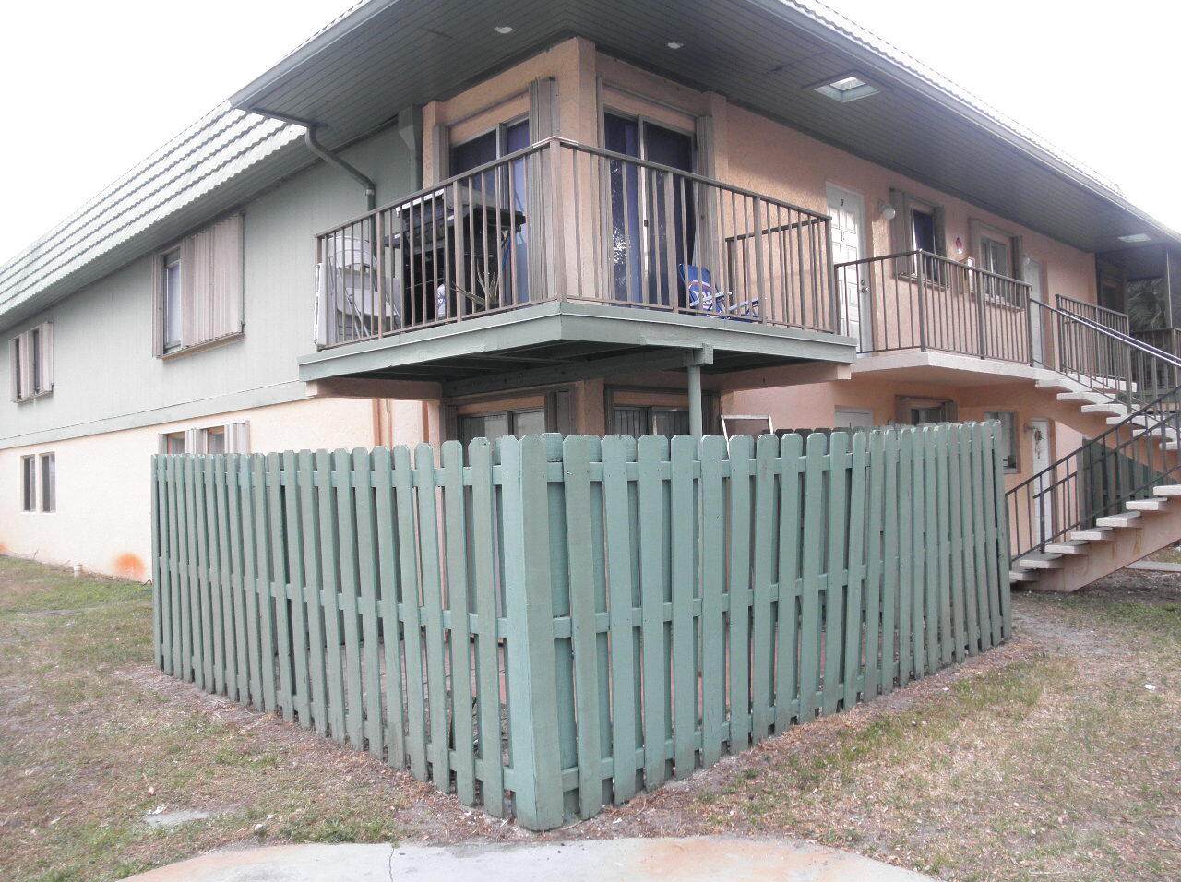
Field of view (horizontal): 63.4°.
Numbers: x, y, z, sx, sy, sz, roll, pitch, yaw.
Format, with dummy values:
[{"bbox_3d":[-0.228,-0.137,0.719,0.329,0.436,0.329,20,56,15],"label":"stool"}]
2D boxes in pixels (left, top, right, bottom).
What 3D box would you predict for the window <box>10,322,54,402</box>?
[{"bbox_3d":[-11.229,-1.586,19.201,2.450,1.420,0.160,-3,-1,44],"label":"window"}]

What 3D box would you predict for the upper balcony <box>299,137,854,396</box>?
[{"bbox_3d":[-0.072,-1.194,8.498,3.391,1.455,3.751,-3,-1,44],"label":"upper balcony"}]

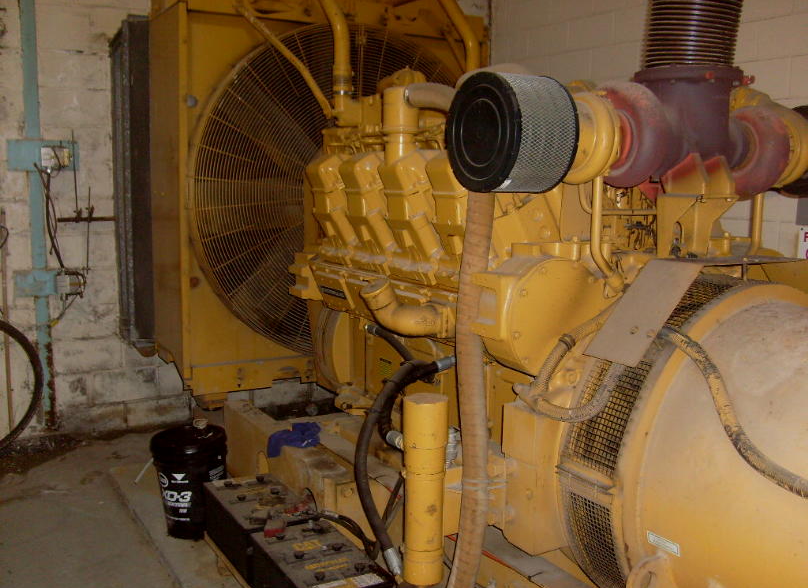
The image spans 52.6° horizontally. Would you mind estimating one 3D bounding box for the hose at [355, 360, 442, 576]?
[{"bbox_3d":[-0.019,0.512,2.440,0.240,0.640,0.220,-3,9,-30],"label":"hose"}]

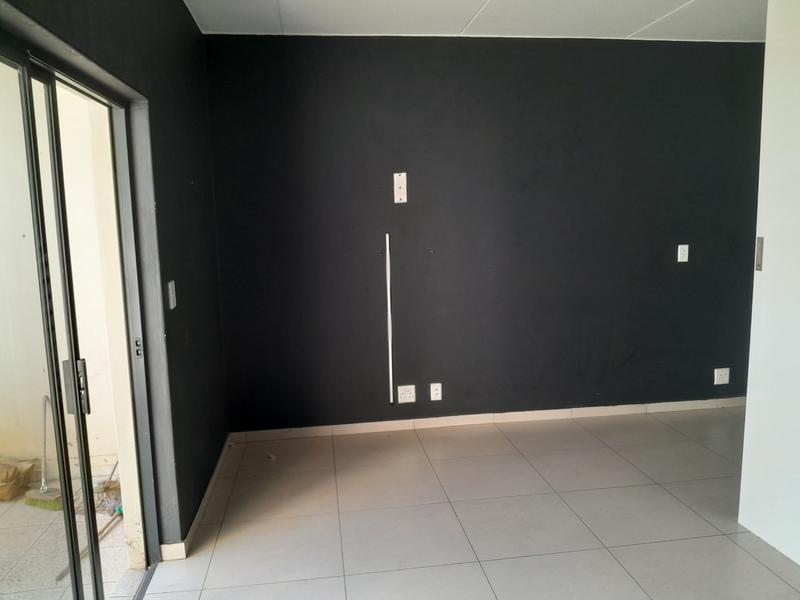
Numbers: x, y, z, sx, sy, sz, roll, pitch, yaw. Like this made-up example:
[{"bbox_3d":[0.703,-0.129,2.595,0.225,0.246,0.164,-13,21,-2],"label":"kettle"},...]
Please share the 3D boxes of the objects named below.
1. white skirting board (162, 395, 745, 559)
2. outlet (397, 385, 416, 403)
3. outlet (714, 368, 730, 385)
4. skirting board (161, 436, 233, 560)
[{"bbox_3d":[0.848,0.966,3.717,4.078,0.079,1.518,-3,7,-7],"label":"white skirting board"},{"bbox_3d":[0.052,0.684,4.340,0.119,0.120,0.020,-3,7,-7],"label":"outlet"},{"bbox_3d":[2.500,0.595,4.654,0.120,0.120,0.020,-3,7,-7],"label":"outlet"},{"bbox_3d":[-1.120,1.056,3.463,0.105,0.082,1.514,-3,7,-7],"label":"skirting board"}]

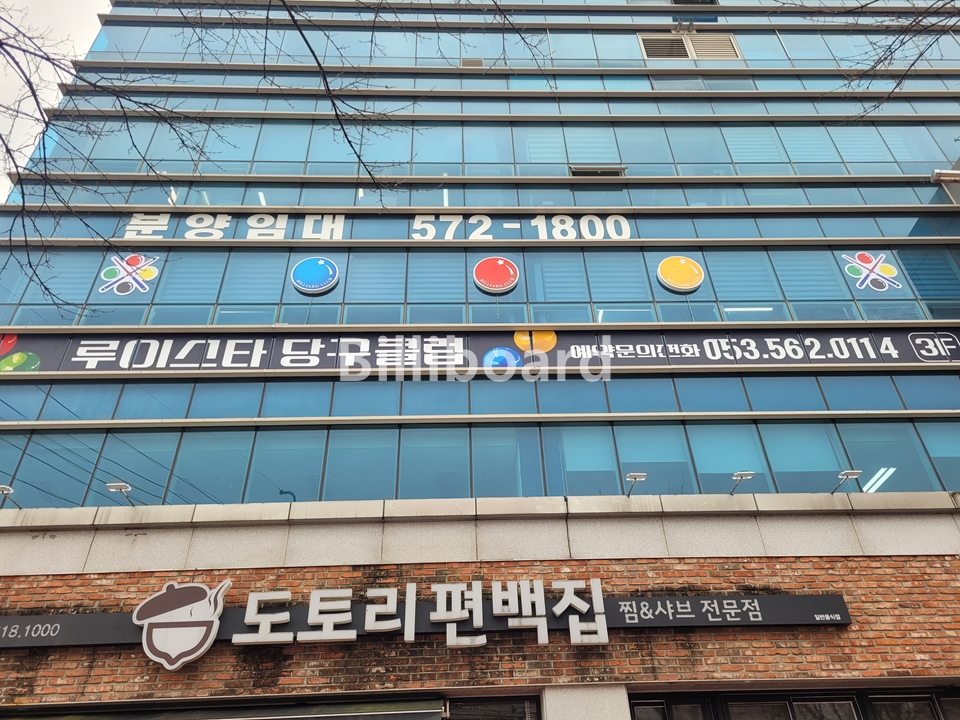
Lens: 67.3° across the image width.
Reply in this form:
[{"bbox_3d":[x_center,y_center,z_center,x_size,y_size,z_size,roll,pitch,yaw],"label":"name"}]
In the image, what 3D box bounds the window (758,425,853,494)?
[{"bbox_3d":[4.645,1.383,10.215,1.138,1.153,0.080,0,-38,-2],"label":"window"}]

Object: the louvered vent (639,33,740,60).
[{"bbox_3d":[4.867,-7.328,16.828,2.275,1.105,0.100,0,-38,-2],"label":"louvered vent"}]

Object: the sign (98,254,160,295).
[{"bbox_3d":[-5.600,-1.360,11.538,0.898,0.917,0.070,-1,-38,-2],"label":"sign"}]

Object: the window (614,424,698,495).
[{"bbox_3d":[2.384,1.330,9.804,1.022,1.199,0.100,-1,-38,-2],"label":"window"}]

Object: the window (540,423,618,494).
[{"bbox_3d":[1.362,1.339,9.760,1.023,1.199,0.100,-1,-38,-2],"label":"window"}]

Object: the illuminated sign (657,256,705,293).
[{"bbox_3d":[3.280,-1.395,11.815,0.781,0.758,0.100,-1,-38,-2],"label":"illuminated sign"}]

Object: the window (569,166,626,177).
[{"bbox_3d":[2.252,-3.657,13.923,1.046,0.402,0.140,0,-38,-2],"label":"window"}]

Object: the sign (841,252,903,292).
[{"bbox_3d":[6.760,-1.537,12.449,0.875,0.919,0.060,0,-38,-2],"label":"sign"}]

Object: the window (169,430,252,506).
[{"bbox_3d":[-3.656,1.450,9.879,1.007,1.153,0.080,0,-38,-2],"label":"window"}]

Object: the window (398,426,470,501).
[{"bbox_3d":[-0.614,1.417,10.002,1.005,1.153,0.080,0,-38,-2],"label":"window"}]

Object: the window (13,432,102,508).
[{"bbox_3d":[-5.736,1.479,9.797,1.008,1.153,0.080,0,-38,-2],"label":"window"}]

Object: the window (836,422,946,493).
[{"bbox_3d":[5.641,1.301,9.946,1.126,1.199,0.100,-1,-38,-2],"label":"window"}]

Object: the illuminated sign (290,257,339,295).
[{"bbox_3d":[-2.741,-1.430,11.994,0.774,0.800,0.110,0,-38,-2],"label":"illuminated sign"}]

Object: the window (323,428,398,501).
[{"bbox_3d":[-1.621,1.427,9.961,1.005,1.153,0.080,0,-38,-2],"label":"window"}]

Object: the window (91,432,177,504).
[{"bbox_3d":[-4.539,1.390,9.504,1.007,1.199,0.100,-1,-38,-2],"label":"window"}]

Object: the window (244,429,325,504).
[{"bbox_3d":[-2.553,1.373,9.590,0.986,1.199,0.100,-1,-38,-2],"label":"window"}]

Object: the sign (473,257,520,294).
[{"bbox_3d":[0.264,-1.366,11.682,0.741,0.755,0.100,-1,-38,-2],"label":"sign"}]

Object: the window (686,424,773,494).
[{"bbox_3d":[3.411,1.321,9.849,1.035,1.199,0.100,-1,-38,-2],"label":"window"}]

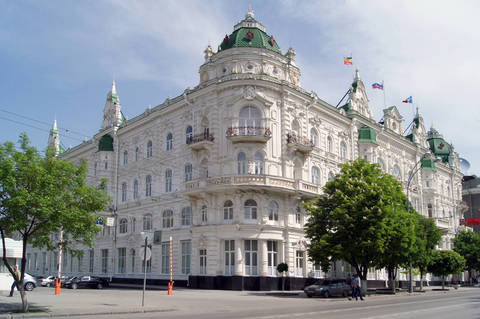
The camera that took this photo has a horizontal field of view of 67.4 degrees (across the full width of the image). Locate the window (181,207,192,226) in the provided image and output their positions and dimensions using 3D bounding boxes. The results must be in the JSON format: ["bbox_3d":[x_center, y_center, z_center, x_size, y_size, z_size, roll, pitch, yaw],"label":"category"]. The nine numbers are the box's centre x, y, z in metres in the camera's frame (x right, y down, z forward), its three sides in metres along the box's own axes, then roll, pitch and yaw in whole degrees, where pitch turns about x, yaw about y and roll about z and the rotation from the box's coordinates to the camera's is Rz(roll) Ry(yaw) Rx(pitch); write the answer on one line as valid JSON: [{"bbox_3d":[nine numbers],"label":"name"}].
[{"bbox_3d":[-6.297,6.773,42.727,1.950,2.250,0.300,-8,-12,41],"label":"window"}]

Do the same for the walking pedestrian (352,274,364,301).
[{"bbox_3d":[8.564,9.168,25.882,0.600,1.750,0.500,8,-16,-29],"label":"walking pedestrian"}]

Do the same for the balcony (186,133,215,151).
[{"bbox_3d":[-4.654,-2.121,42.371,2.800,1.550,1.300,-7,-11,36],"label":"balcony"}]

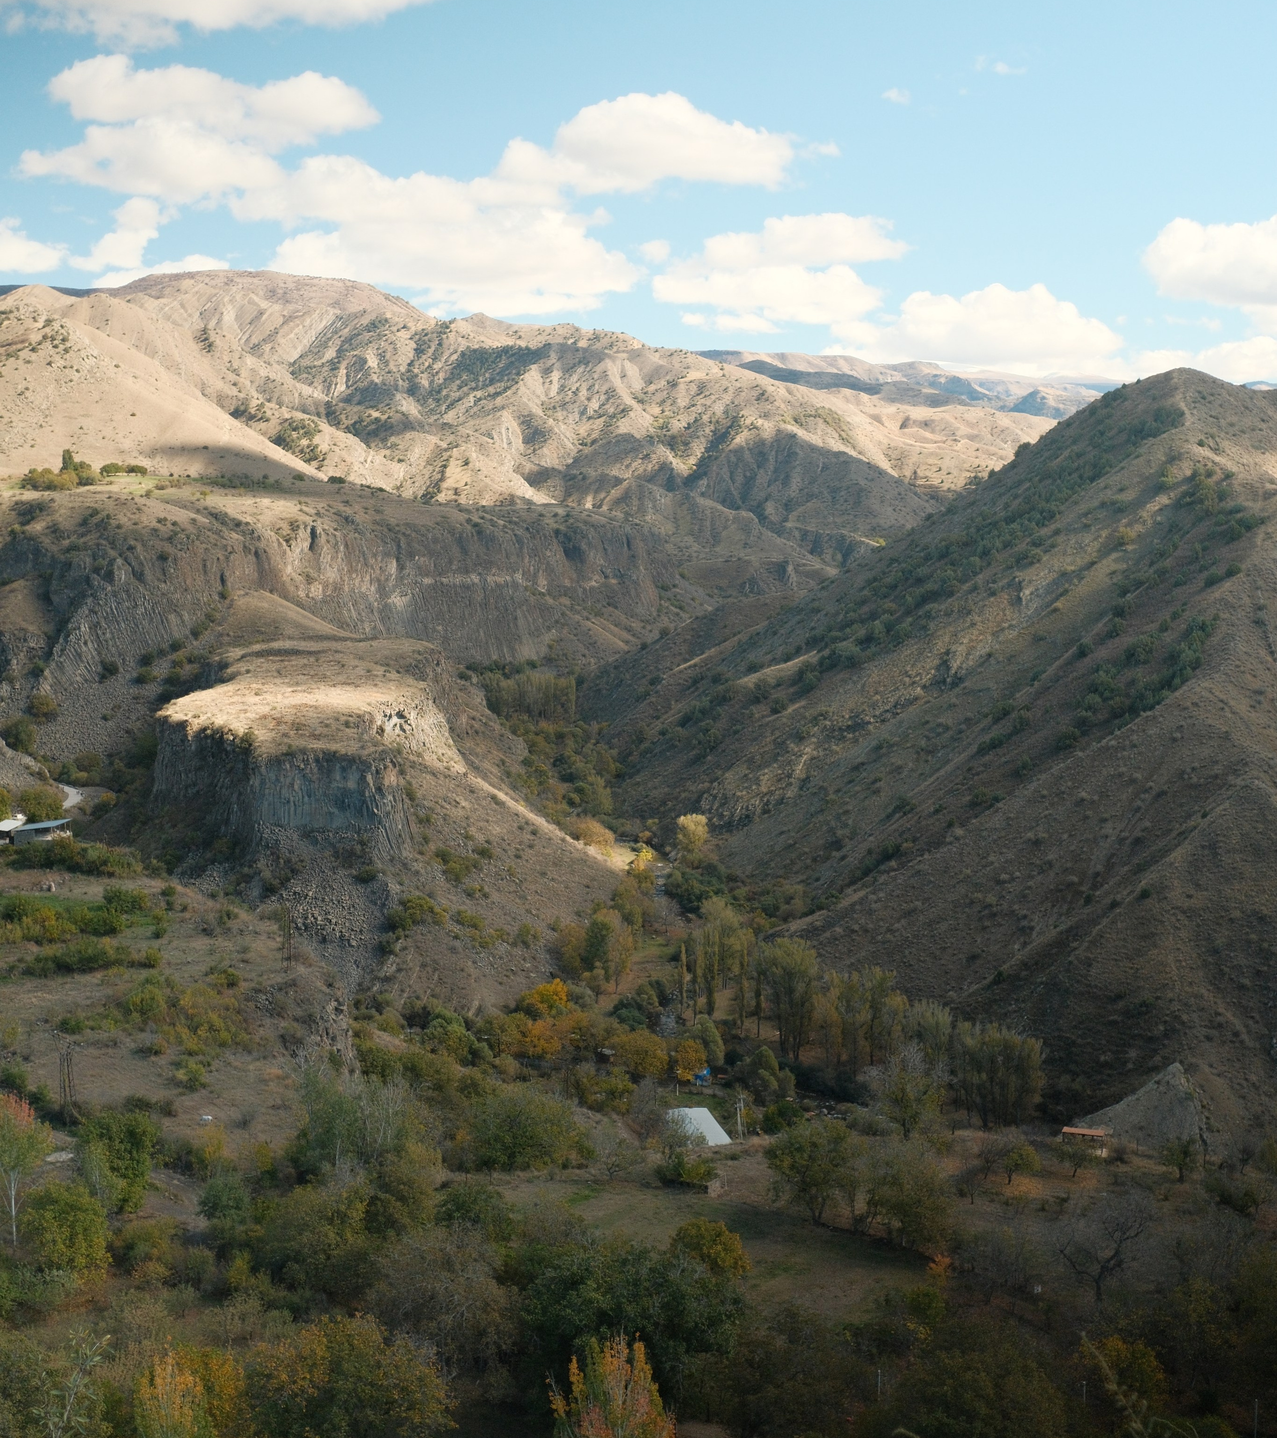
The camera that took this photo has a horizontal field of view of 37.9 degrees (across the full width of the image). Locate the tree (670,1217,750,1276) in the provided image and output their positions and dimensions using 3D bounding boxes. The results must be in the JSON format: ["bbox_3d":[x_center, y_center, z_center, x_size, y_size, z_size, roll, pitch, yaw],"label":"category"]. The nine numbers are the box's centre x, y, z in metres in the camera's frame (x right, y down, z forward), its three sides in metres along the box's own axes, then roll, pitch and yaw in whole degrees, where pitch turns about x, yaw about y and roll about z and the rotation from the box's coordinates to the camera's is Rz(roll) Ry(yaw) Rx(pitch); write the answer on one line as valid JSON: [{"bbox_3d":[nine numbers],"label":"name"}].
[{"bbox_3d":[7.140,53.340,185.090,8.040,7.720,7.630,0,6,2],"label":"tree"}]

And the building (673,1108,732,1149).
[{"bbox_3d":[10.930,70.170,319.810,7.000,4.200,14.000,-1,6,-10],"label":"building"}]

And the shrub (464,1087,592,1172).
[{"bbox_3d":[-14.630,54.640,247.630,16.920,11.040,13.540,0,6,-3],"label":"shrub"}]

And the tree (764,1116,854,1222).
[{"bbox_3d":[19.810,52.240,215.160,9.860,12.190,9.370,1,6,5],"label":"tree"}]

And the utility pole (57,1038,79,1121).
[{"bbox_3d":[-72.460,45.640,236.560,2.600,11.540,2.000,0,6,0],"label":"utility pole"}]

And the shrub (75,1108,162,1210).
[{"bbox_3d":[-56.900,48.550,203.680,9.010,11.700,8.560,-2,7,-16],"label":"shrub"}]

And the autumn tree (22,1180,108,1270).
[{"bbox_3d":[-55.120,48.880,178.560,8.330,9.150,7.910,-2,7,-17],"label":"autumn tree"}]

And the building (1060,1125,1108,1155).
[{"bbox_3d":[66.790,63.180,278.770,6.400,3.800,3.600,1,6,10],"label":"building"}]

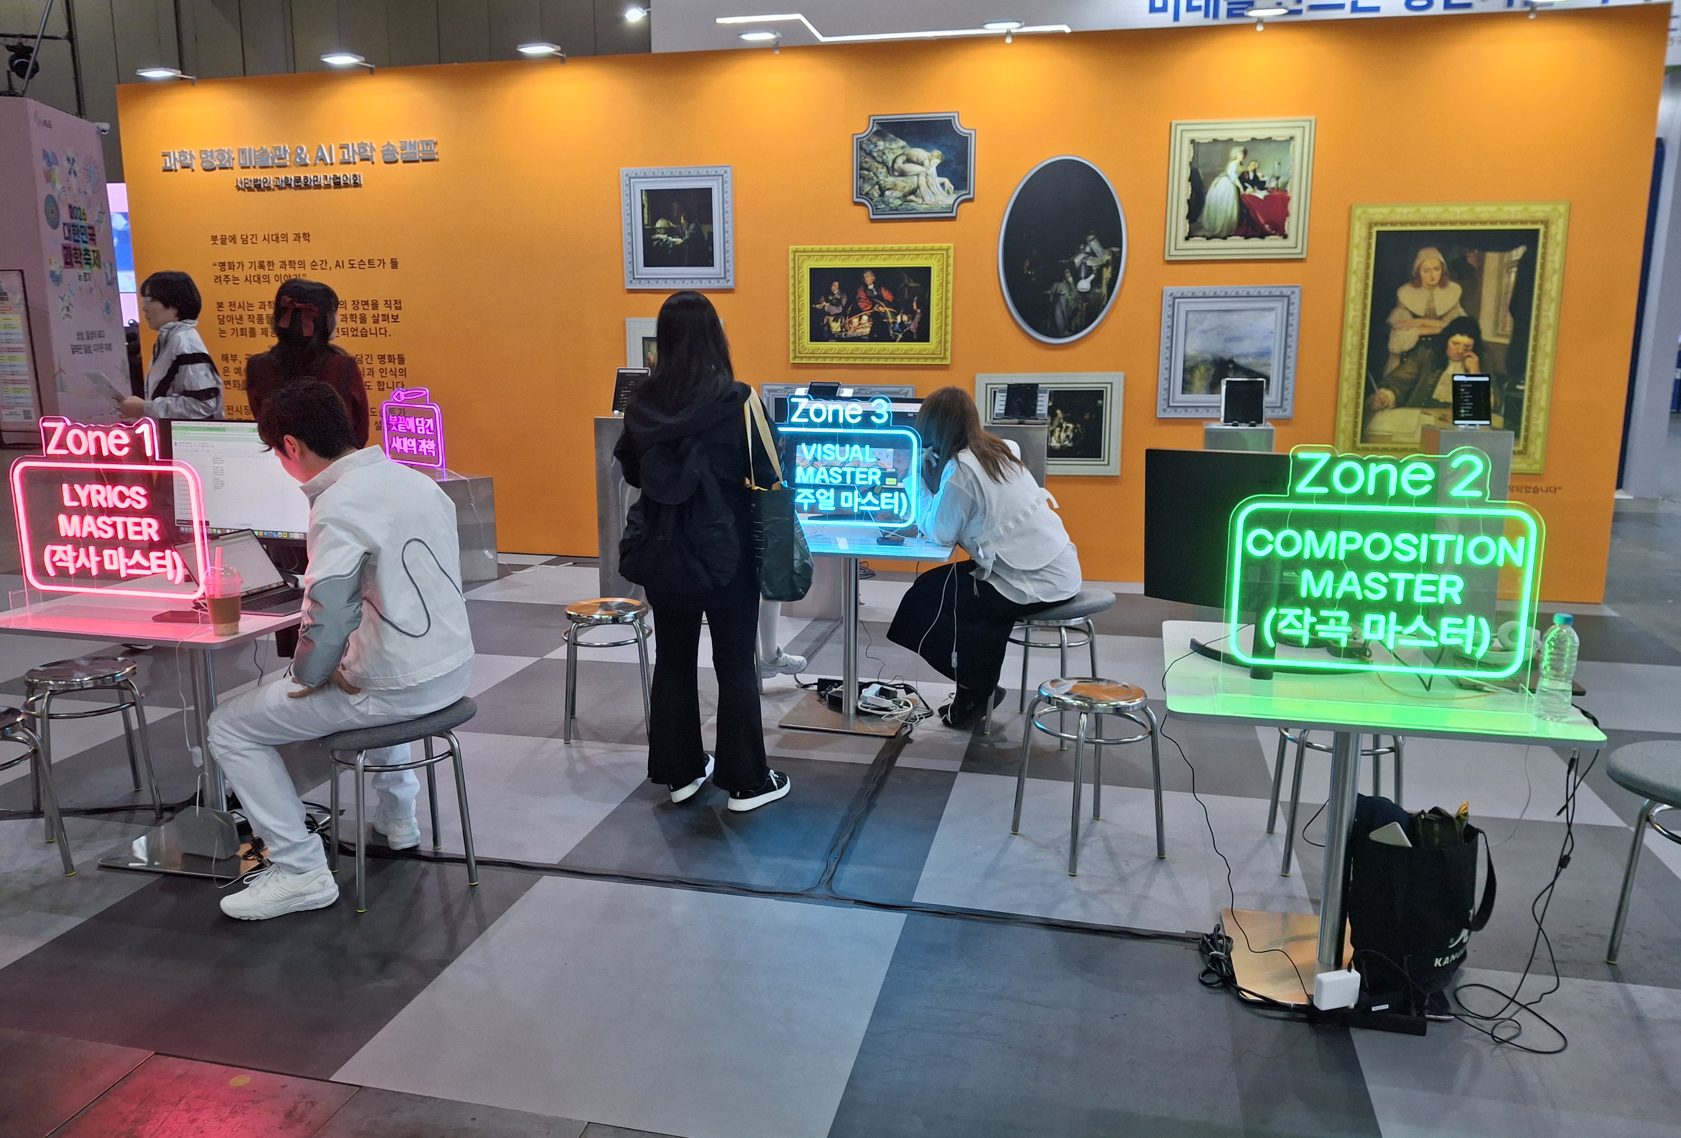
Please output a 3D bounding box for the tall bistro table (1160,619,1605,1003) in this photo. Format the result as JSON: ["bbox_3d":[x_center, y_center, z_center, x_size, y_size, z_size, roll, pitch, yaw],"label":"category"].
[{"bbox_3d":[1.126,0.578,2.760,0.785,0.717,0.785,3,12,13],"label":"tall bistro table"}]

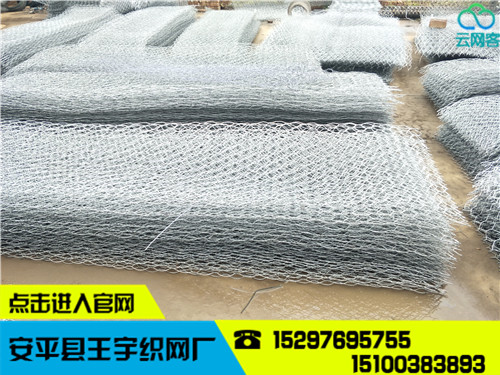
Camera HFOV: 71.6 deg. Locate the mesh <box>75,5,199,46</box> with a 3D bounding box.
[{"bbox_3d":[-1.789,-2.695,6.034,1.000,0.280,3.070,4,37,5],"label":"mesh"}]

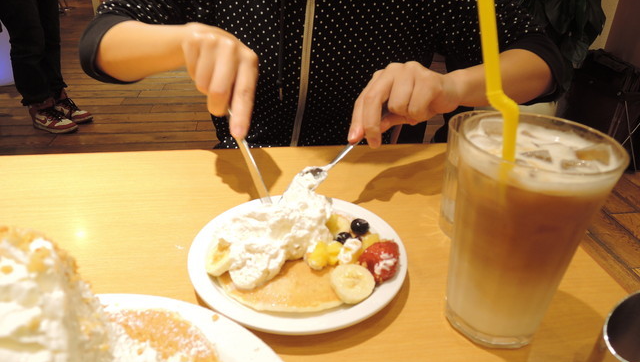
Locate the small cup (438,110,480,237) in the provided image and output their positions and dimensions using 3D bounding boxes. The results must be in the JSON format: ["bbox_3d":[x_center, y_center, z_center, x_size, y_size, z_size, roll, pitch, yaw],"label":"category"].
[{"bbox_3d":[0.150,0.001,0.404,0.081,0.105,0.081,2,29,0],"label":"small cup"}]

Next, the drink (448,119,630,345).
[{"bbox_3d":[0.122,0.035,0.282,0.087,0.134,0.087,2,29,0],"label":"drink"}]

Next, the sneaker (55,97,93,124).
[{"bbox_3d":[-1.449,-0.423,2.568,0.275,0.140,0.105,10,29,13],"label":"sneaker"}]

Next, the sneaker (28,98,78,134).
[{"bbox_3d":[-1.457,-0.365,2.462,0.275,0.140,0.105,15,31,21],"label":"sneaker"}]

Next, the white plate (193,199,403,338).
[{"bbox_3d":[-0.015,0.060,0.343,0.163,0.021,0.163,2,29,-1],"label":"white plate"}]

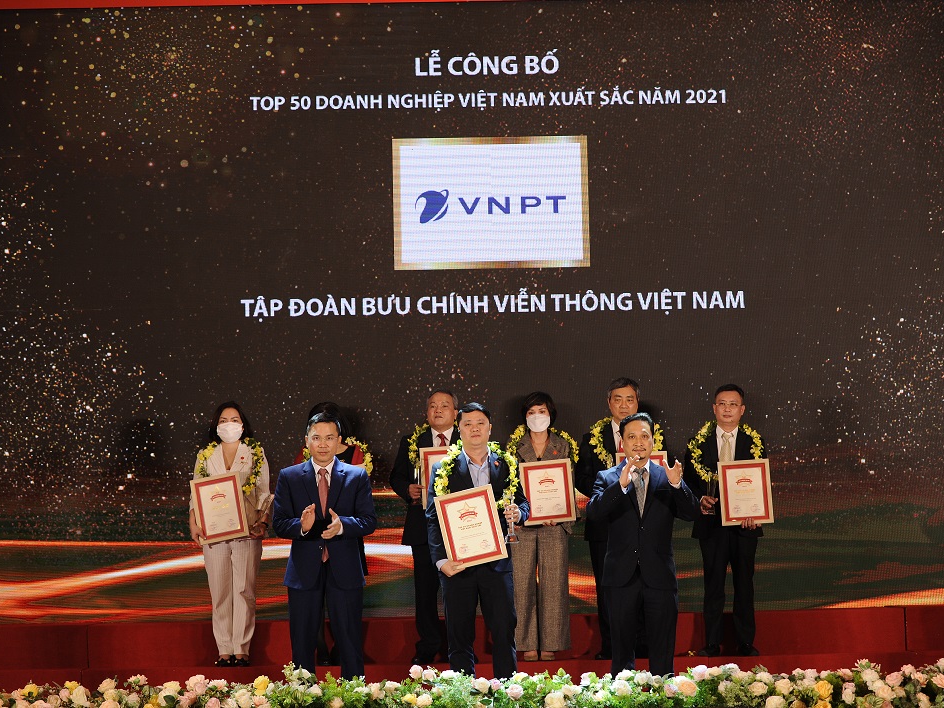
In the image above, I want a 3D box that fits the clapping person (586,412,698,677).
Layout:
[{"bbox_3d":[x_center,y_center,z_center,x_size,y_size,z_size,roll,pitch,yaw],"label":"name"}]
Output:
[{"bbox_3d":[0.917,1.149,13.100,0.610,1.660,0.480,-1,-3,3],"label":"clapping person"}]

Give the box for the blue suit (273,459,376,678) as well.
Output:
[{"bbox_3d":[-0.754,1.231,12.550,0.540,1.390,0.400,-1,-2,-1],"label":"blue suit"}]

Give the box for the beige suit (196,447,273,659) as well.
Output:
[{"bbox_3d":[-1.444,1.178,14.600,0.470,1.300,0.360,-1,-2,0],"label":"beige suit"}]

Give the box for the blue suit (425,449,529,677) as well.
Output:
[{"bbox_3d":[0.034,1.184,12.550,0.540,1.400,0.400,-1,-2,0],"label":"blue suit"}]

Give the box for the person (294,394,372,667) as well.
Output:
[{"bbox_3d":[-0.847,1.083,14.700,0.490,1.600,0.380,-1,-2,-2],"label":"person"}]

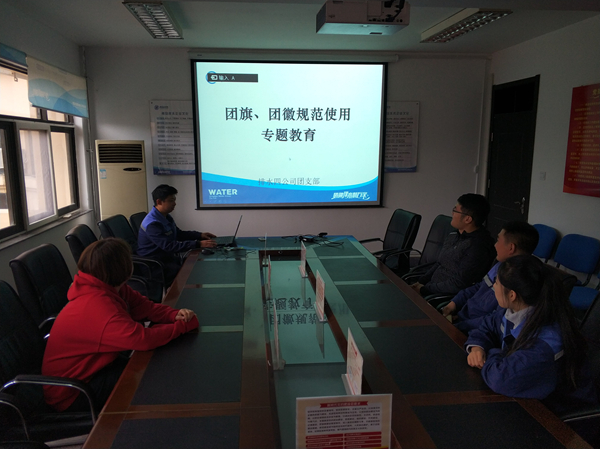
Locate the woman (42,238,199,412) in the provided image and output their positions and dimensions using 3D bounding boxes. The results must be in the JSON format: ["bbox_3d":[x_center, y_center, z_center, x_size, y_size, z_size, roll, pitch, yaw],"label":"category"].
[{"bbox_3d":[-0.830,0.653,2.183,0.760,1.180,0.500,-3,10,-19],"label":"woman"}]

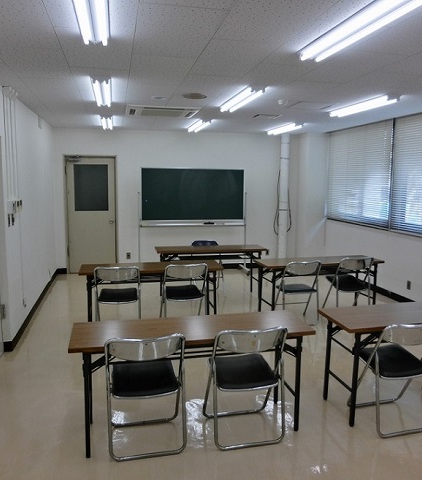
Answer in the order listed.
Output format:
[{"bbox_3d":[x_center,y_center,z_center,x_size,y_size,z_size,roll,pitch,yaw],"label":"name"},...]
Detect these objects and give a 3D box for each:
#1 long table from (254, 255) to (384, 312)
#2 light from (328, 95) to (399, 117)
[{"bbox_3d":[1.310,0.596,5.389,1.500,0.700,0.450,-1,8,-14],"label":"long table"},{"bbox_3d":[1.531,-1.384,4.556,0.170,0.085,1.220,-1,8,-12],"label":"light"}]

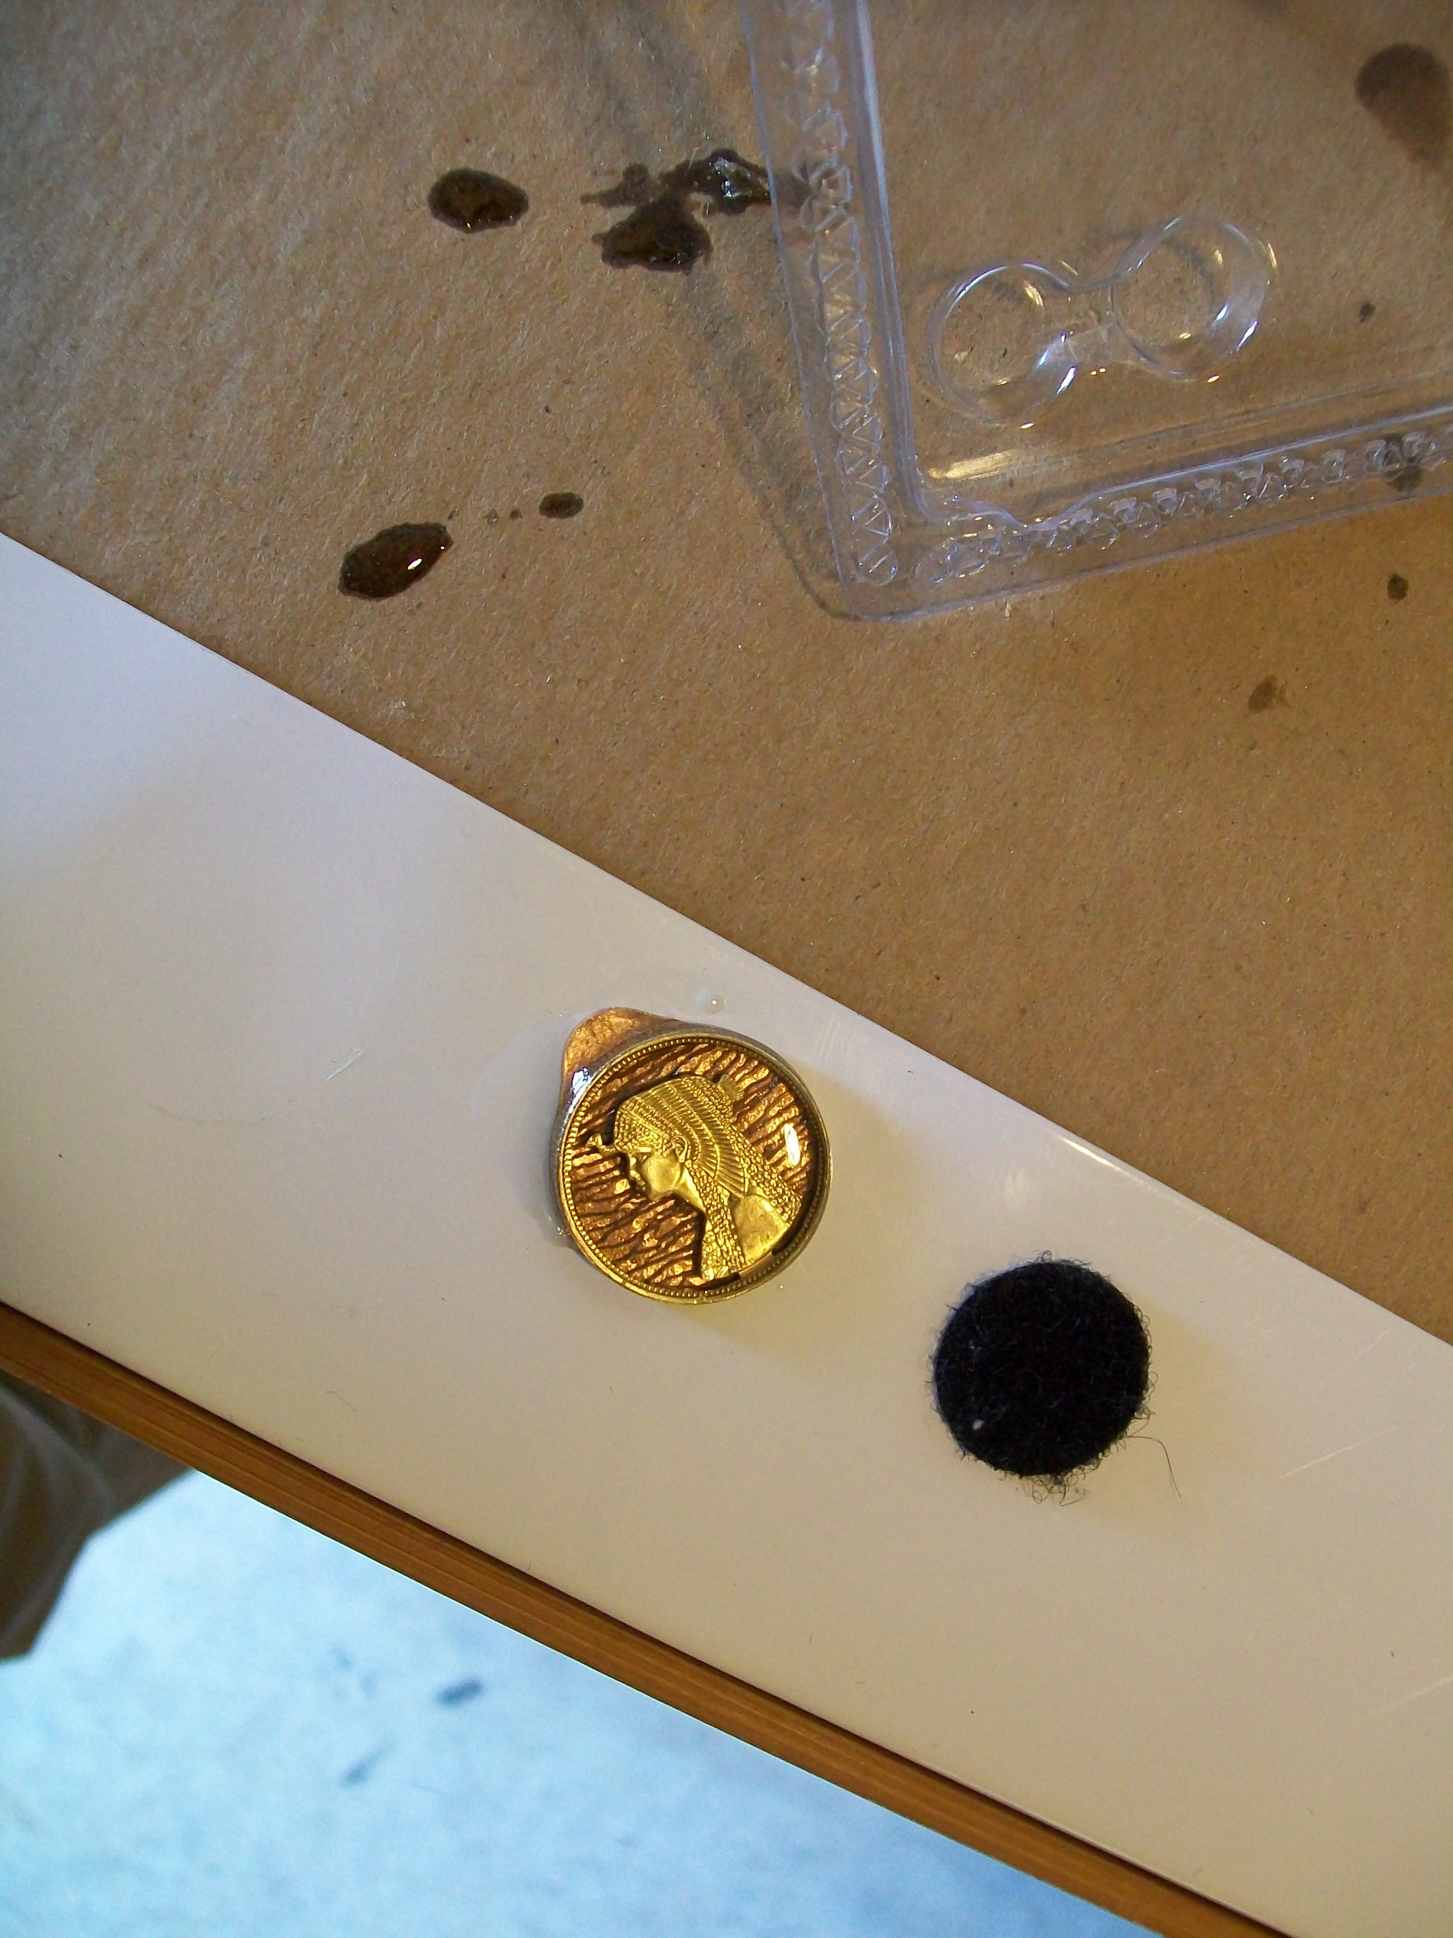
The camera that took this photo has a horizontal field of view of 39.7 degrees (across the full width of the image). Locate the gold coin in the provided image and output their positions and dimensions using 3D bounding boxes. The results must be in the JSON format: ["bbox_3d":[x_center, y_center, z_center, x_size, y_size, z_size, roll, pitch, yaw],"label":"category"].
[{"bbox_3d":[-0.003,0.017,0.182,0.025,0.004,0.027,0,93,-7],"label":"gold coin"}]

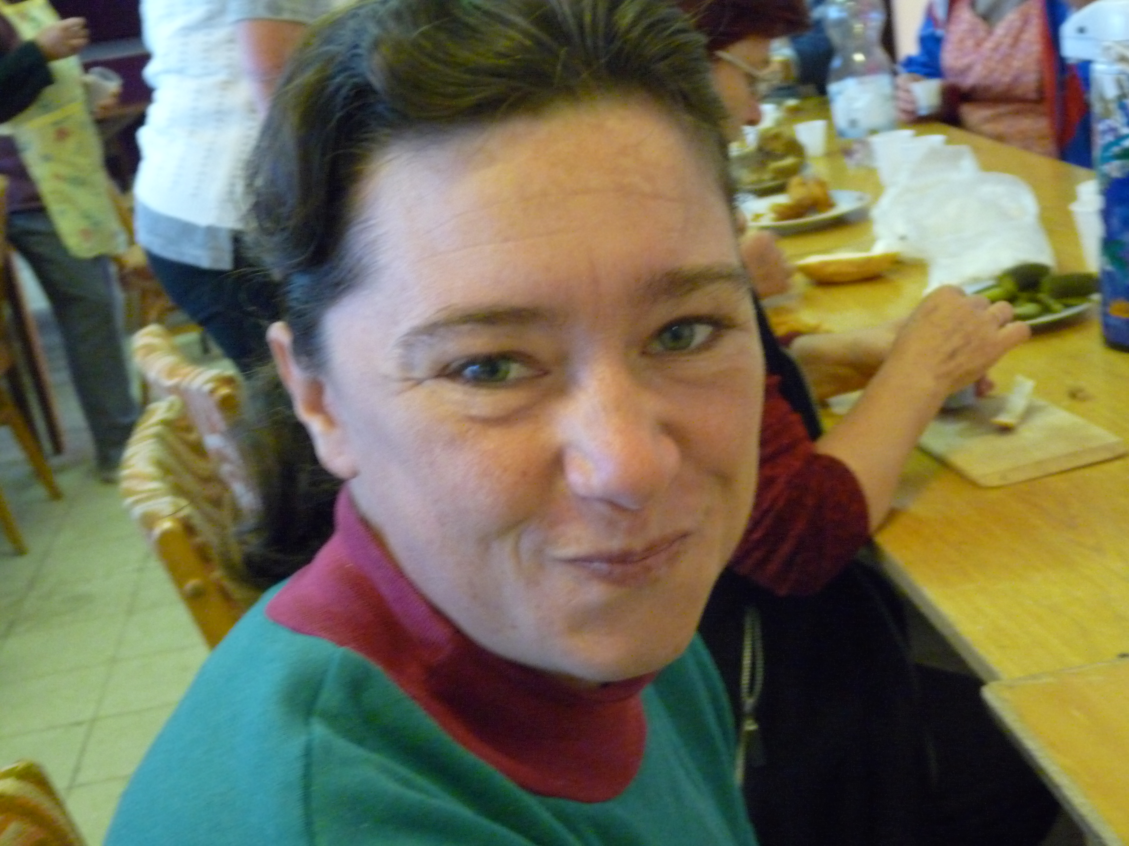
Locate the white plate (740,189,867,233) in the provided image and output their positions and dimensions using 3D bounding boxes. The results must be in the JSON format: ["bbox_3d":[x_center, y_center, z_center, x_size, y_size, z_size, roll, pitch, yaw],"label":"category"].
[{"bbox_3d":[0.342,-0.320,2.620,0.238,0.025,0.238,-8,16,2],"label":"white plate"}]

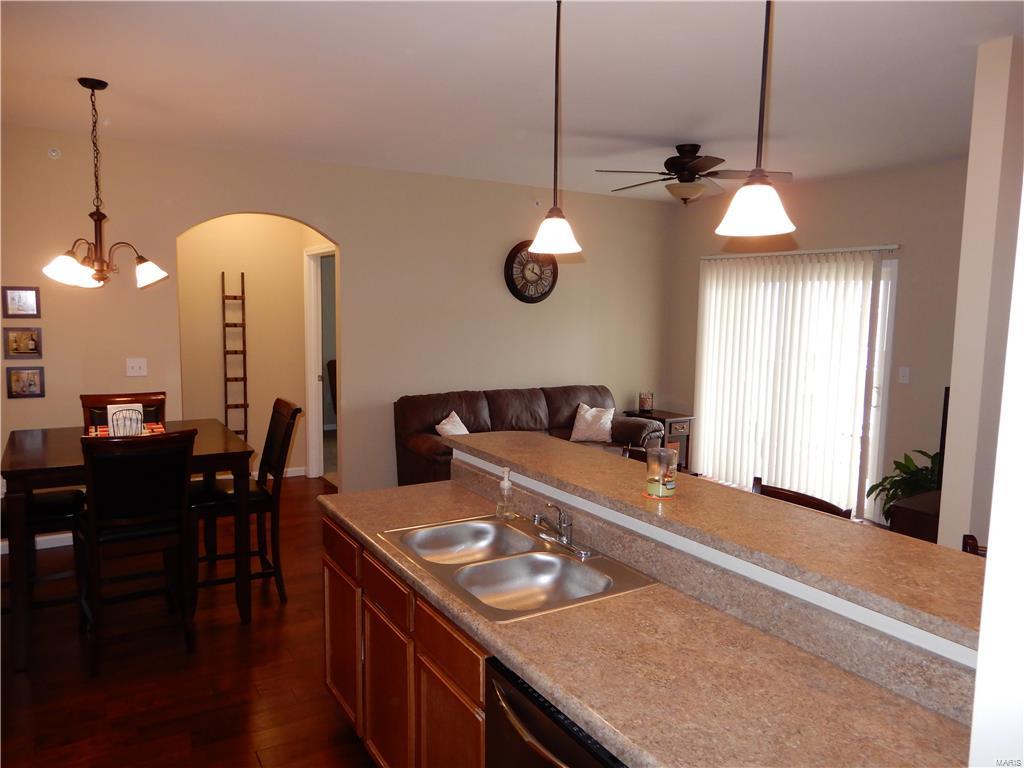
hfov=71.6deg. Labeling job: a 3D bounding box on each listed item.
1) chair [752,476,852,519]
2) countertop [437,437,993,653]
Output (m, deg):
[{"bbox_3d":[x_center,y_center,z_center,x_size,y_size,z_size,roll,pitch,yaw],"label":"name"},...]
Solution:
[{"bbox_3d":[0.764,0.902,2.374,0.500,1.070,0.460,-2,7,-22],"label":"chair"},{"bbox_3d":[0.547,0.376,2.330,0.485,0.040,2.530,-3,7,-31],"label":"countertop"}]

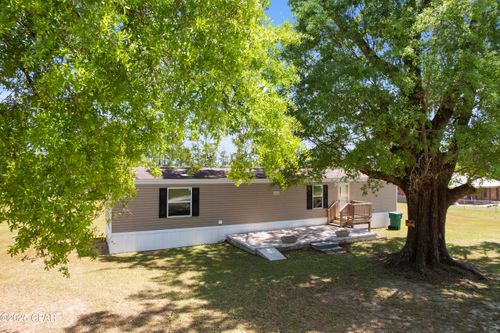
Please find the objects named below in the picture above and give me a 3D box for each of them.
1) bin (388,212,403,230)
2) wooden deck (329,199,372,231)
[{"bbox_3d":[9.884,3.705,20.664,0.830,1.100,0.660,1,-1,-30],"label":"bin"},{"bbox_3d":[6.162,3.179,19.157,2.263,1.782,1.411,1,-1,-25],"label":"wooden deck"}]

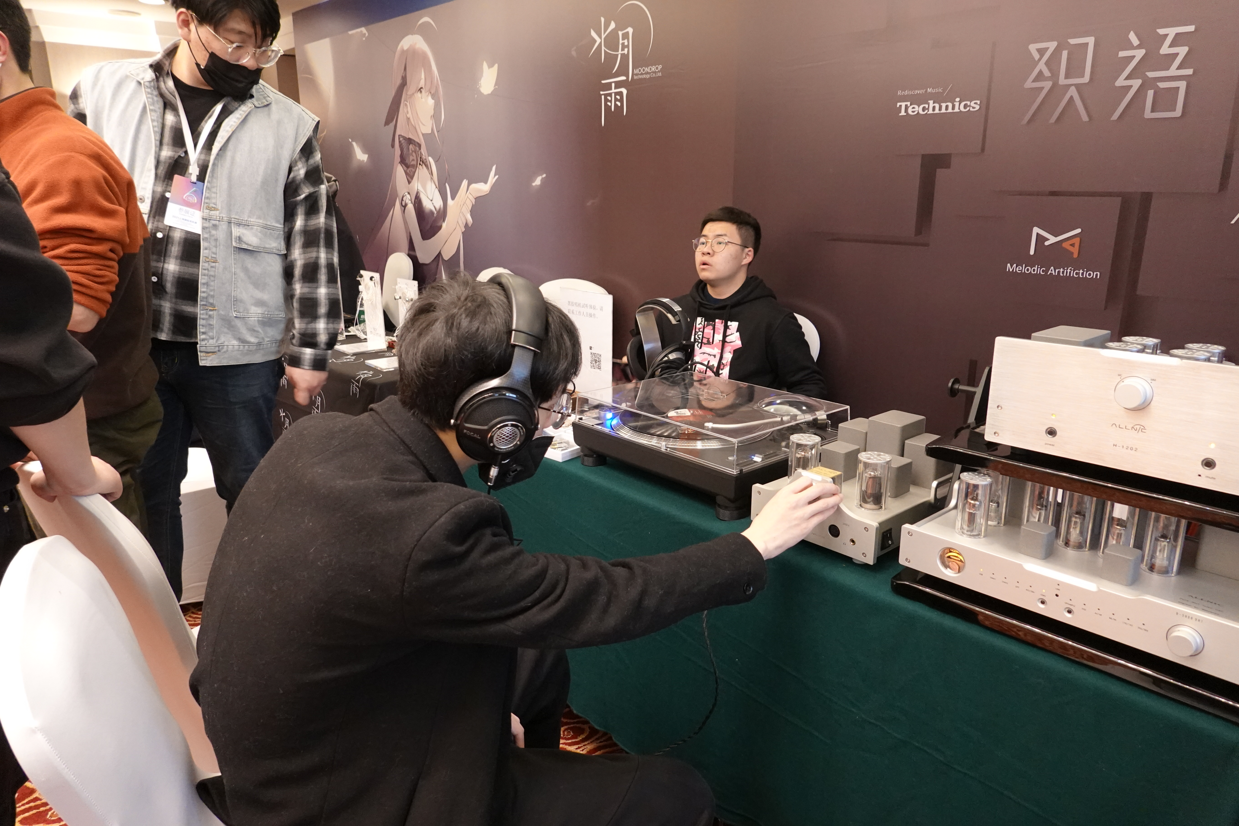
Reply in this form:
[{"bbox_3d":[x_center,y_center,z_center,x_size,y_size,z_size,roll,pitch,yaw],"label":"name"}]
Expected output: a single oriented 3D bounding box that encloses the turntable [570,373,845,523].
[{"bbox_3d":[0.184,0.049,1.688,0.358,0.162,0.453,-13,20,-39],"label":"turntable"}]

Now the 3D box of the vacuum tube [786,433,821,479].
[{"bbox_3d":[0.317,0.084,1.415,0.049,0.081,0.049,-1,15,0],"label":"vacuum tube"}]

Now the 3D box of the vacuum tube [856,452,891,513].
[{"bbox_3d":[0.419,0.113,1.363,0.052,0.085,0.052,0,14,0],"label":"vacuum tube"}]

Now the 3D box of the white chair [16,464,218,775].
[{"bbox_3d":[-0.587,0.501,1.431,0.450,0.985,0.570,12,18,39],"label":"white chair"}]

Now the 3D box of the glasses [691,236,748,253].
[{"bbox_3d":[0.331,-0.530,2.653,0.140,0.050,0.140,13,8,40],"label":"glasses"}]

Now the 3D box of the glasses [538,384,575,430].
[{"bbox_3d":[-0.144,-0.030,1.060,0.140,0.047,0.140,15,13,-24],"label":"glasses"}]

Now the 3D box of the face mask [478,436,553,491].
[{"bbox_3d":[-0.143,0.057,1.092,0.095,0.100,0.132,15,13,-24],"label":"face mask"}]

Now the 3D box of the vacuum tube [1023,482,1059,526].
[{"bbox_3d":[0.581,0.130,1.143,0.041,0.082,0.041,-13,20,-39],"label":"vacuum tube"}]

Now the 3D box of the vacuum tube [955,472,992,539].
[{"bbox_3d":[0.494,0.129,1.151,0.041,0.081,0.041,-13,20,-39],"label":"vacuum tube"}]

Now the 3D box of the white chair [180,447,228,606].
[{"bbox_3d":[-1.591,0.141,2.852,0.450,0.970,0.550,14,19,42],"label":"white chair"}]

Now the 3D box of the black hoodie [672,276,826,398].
[{"bbox_3d":[0.347,-0.094,2.500,0.520,0.600,0.370,12,20,38],"label":"black hoodie"}]

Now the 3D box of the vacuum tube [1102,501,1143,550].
[{"bbox_3d":[0.649,0.149,1.071,0.041,0.082,0.041,-13,20,-39],"label":"vacuum tube"}]

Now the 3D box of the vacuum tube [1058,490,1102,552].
[{"bbox_3d":[0.615,0.140,1.107,0.041,0.082,0.041,-13,20,-39],"label":"vacuum tube"}]

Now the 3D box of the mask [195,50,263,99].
[{"bbox_3d":[-0.778,-0.673,1.645,0.085,0.098,0.132,48,27,8],"label":"mask"}]

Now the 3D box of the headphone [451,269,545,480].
[{"bbox_3d":[-0.154,-0.069,1.043,0.105,0.215,0.195,15,13,-24],"label":"headphone"}]

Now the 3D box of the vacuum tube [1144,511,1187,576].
[{"bbox_3d":[0.689,0.158,1.039,0.043,0.082,0.043,-12,19,-40],"label":"vacuum tube"}]

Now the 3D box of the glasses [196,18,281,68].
[{"bbox_3d":[-0.751,-0.745,1.610,0.140,0.050,0.140,45,27,3],"label":"glasses"}]

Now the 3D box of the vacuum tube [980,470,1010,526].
[{"bbox_3d":[0.538,0.118,1.190,0.041,0.081,0.041,-13,20,-39],"label":"vacuum tube"}]

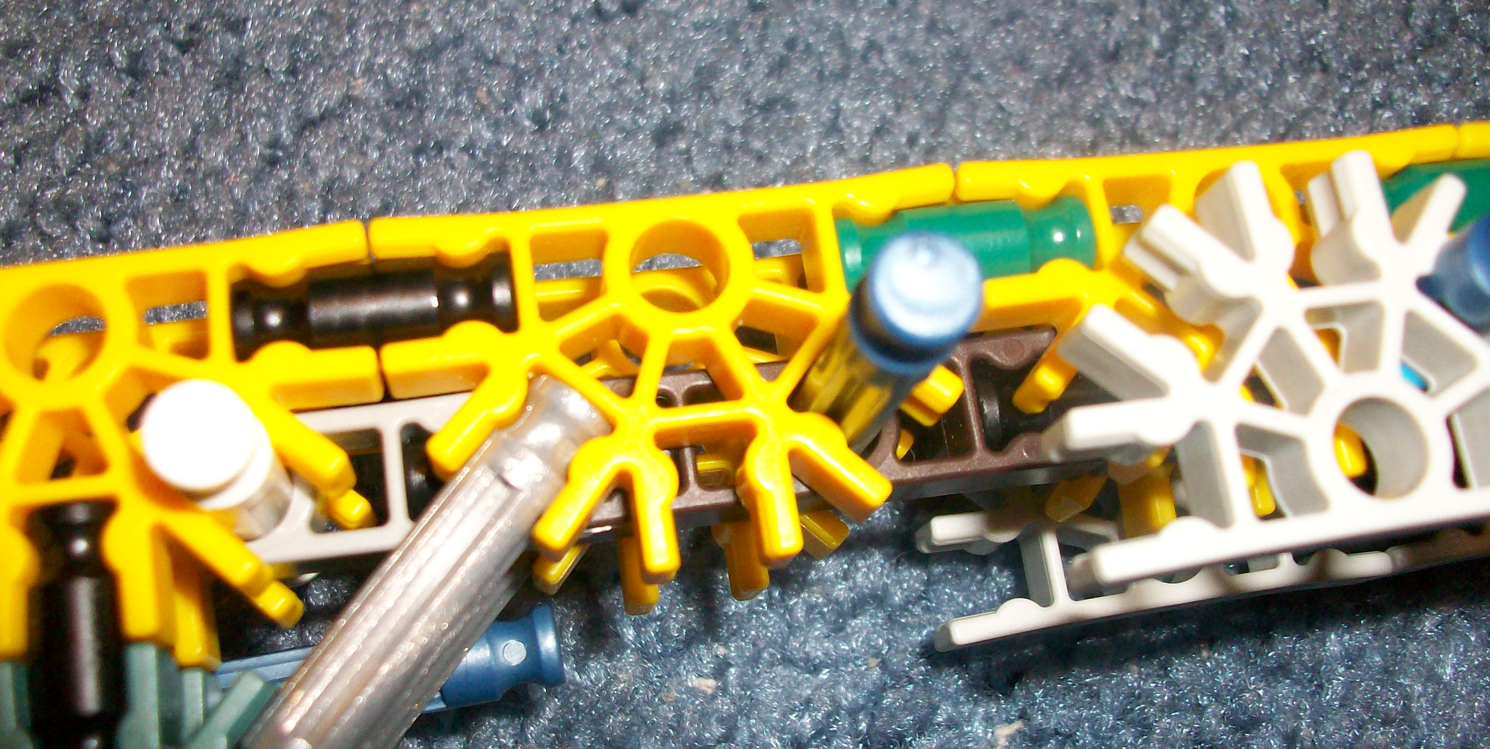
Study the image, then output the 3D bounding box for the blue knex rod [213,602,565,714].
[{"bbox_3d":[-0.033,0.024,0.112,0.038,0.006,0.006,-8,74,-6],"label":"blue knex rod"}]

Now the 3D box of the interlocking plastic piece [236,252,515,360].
[{"bbox_3d":[-0.023,-0.004,0.091,0.017,0.006,0.006,-6,74,-7],"label":"interlocking plastic piece"}]

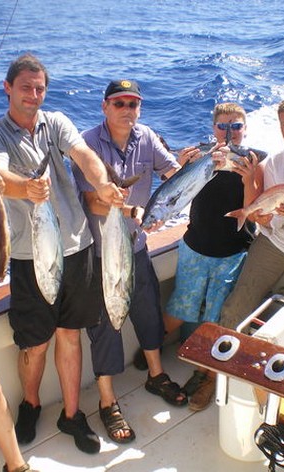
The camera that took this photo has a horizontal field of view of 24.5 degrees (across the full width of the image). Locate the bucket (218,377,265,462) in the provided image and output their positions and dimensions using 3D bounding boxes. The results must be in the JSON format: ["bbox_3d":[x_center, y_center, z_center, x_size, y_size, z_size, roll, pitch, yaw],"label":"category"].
[{"bbox_3d":[0.470,0.865,3.143,0.250,0.330,0.250,-1,23,0],"label":"bucket"}]

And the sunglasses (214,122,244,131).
[{"bbox_3d":[0.411,-0.526,3.099,0.138,0.042,0.130,1,18,5],"label":"sunglasses"}]

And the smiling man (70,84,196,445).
[{"bbox_3d":[-0.037,0.128,3.140,0.570,1.710,0.500,-4,23,-7],"label":"smiling man"}]

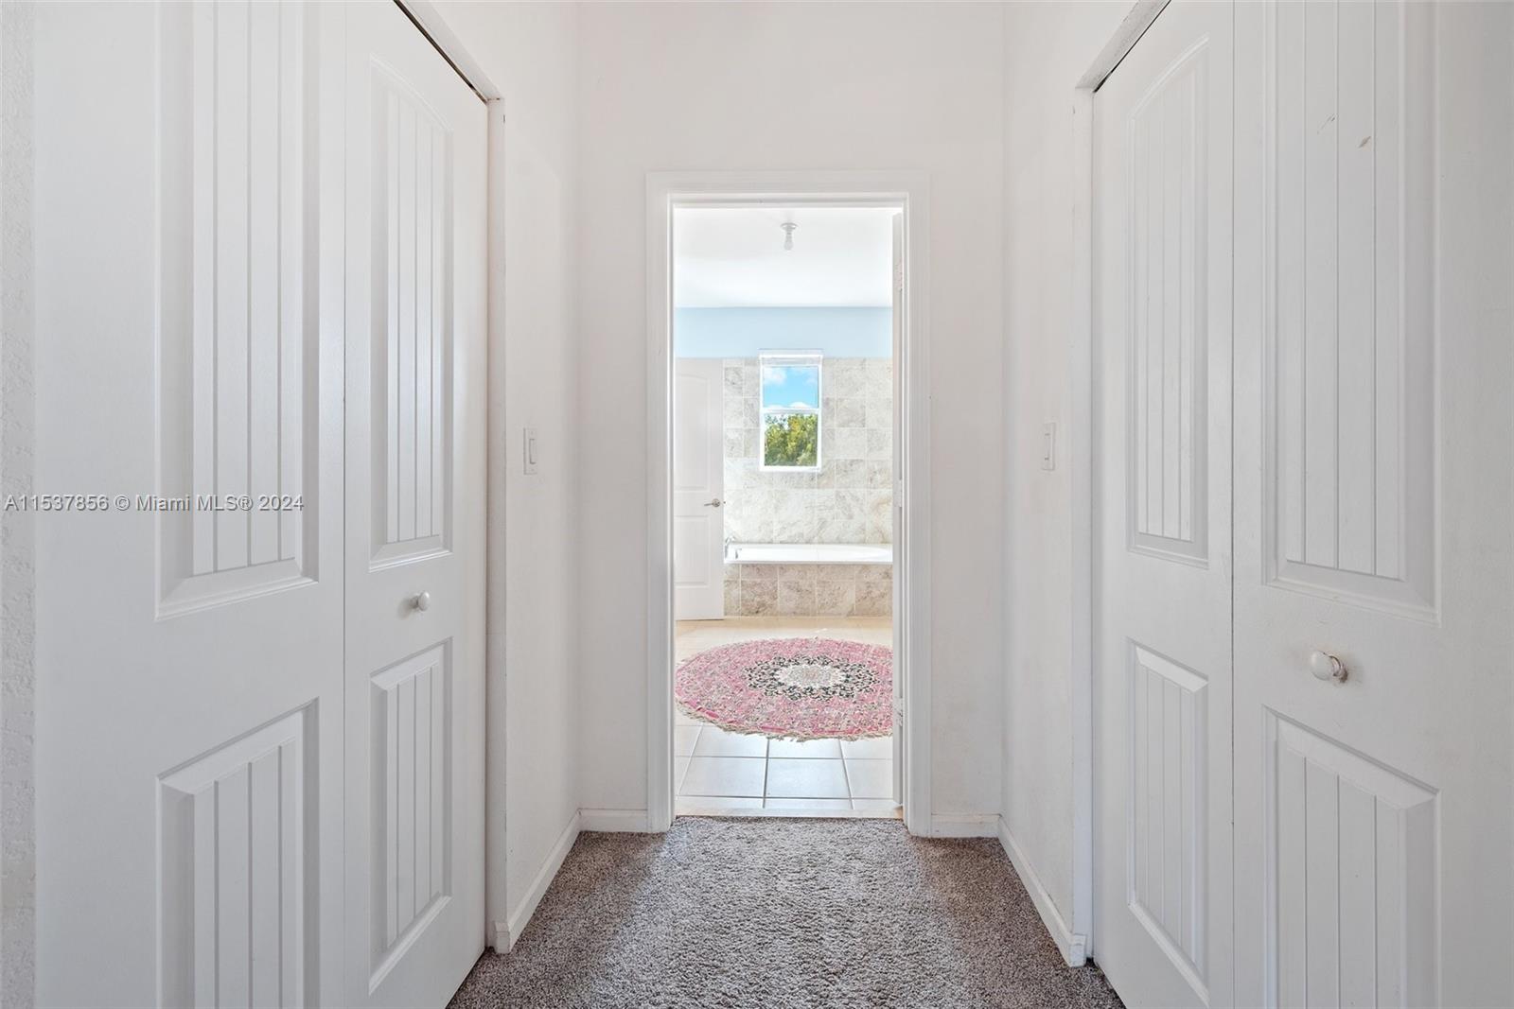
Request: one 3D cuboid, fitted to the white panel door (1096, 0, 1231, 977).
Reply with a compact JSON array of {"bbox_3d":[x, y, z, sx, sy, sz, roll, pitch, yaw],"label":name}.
[{"bbox_3d":[0.797,0.067,1.168,0.035,2.030,0.450,0,2,3],"label":"white panel door"}]

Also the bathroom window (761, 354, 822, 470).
[{"bbox_3d":[0.332,-0.920,5.800,0.620,1.150,0.090,0,2,2],"label":"bathroom window"}]

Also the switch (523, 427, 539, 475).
[{"bbox_3d":[-0.601,-0.142,1.570,0.012,0.122,0.080,0,2,3],"label":"switch"}]

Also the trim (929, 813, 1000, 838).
[{"bbox_3d":[0.659,1.018,1.865,0.226,0.079,0.016,0,2,2],"label":"trim"}]

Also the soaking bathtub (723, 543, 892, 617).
[{"bbox_3d":[0.420,0.645,5.240,1.650,0.440,1.020,0,2,2],"label":"soaking bathtub"}]

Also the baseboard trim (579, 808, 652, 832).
[{"bbox_3d":[-0.460,1.011,1.890,0.225,0.079,0.016,0,2,2],"label":"baseboard trim"}]

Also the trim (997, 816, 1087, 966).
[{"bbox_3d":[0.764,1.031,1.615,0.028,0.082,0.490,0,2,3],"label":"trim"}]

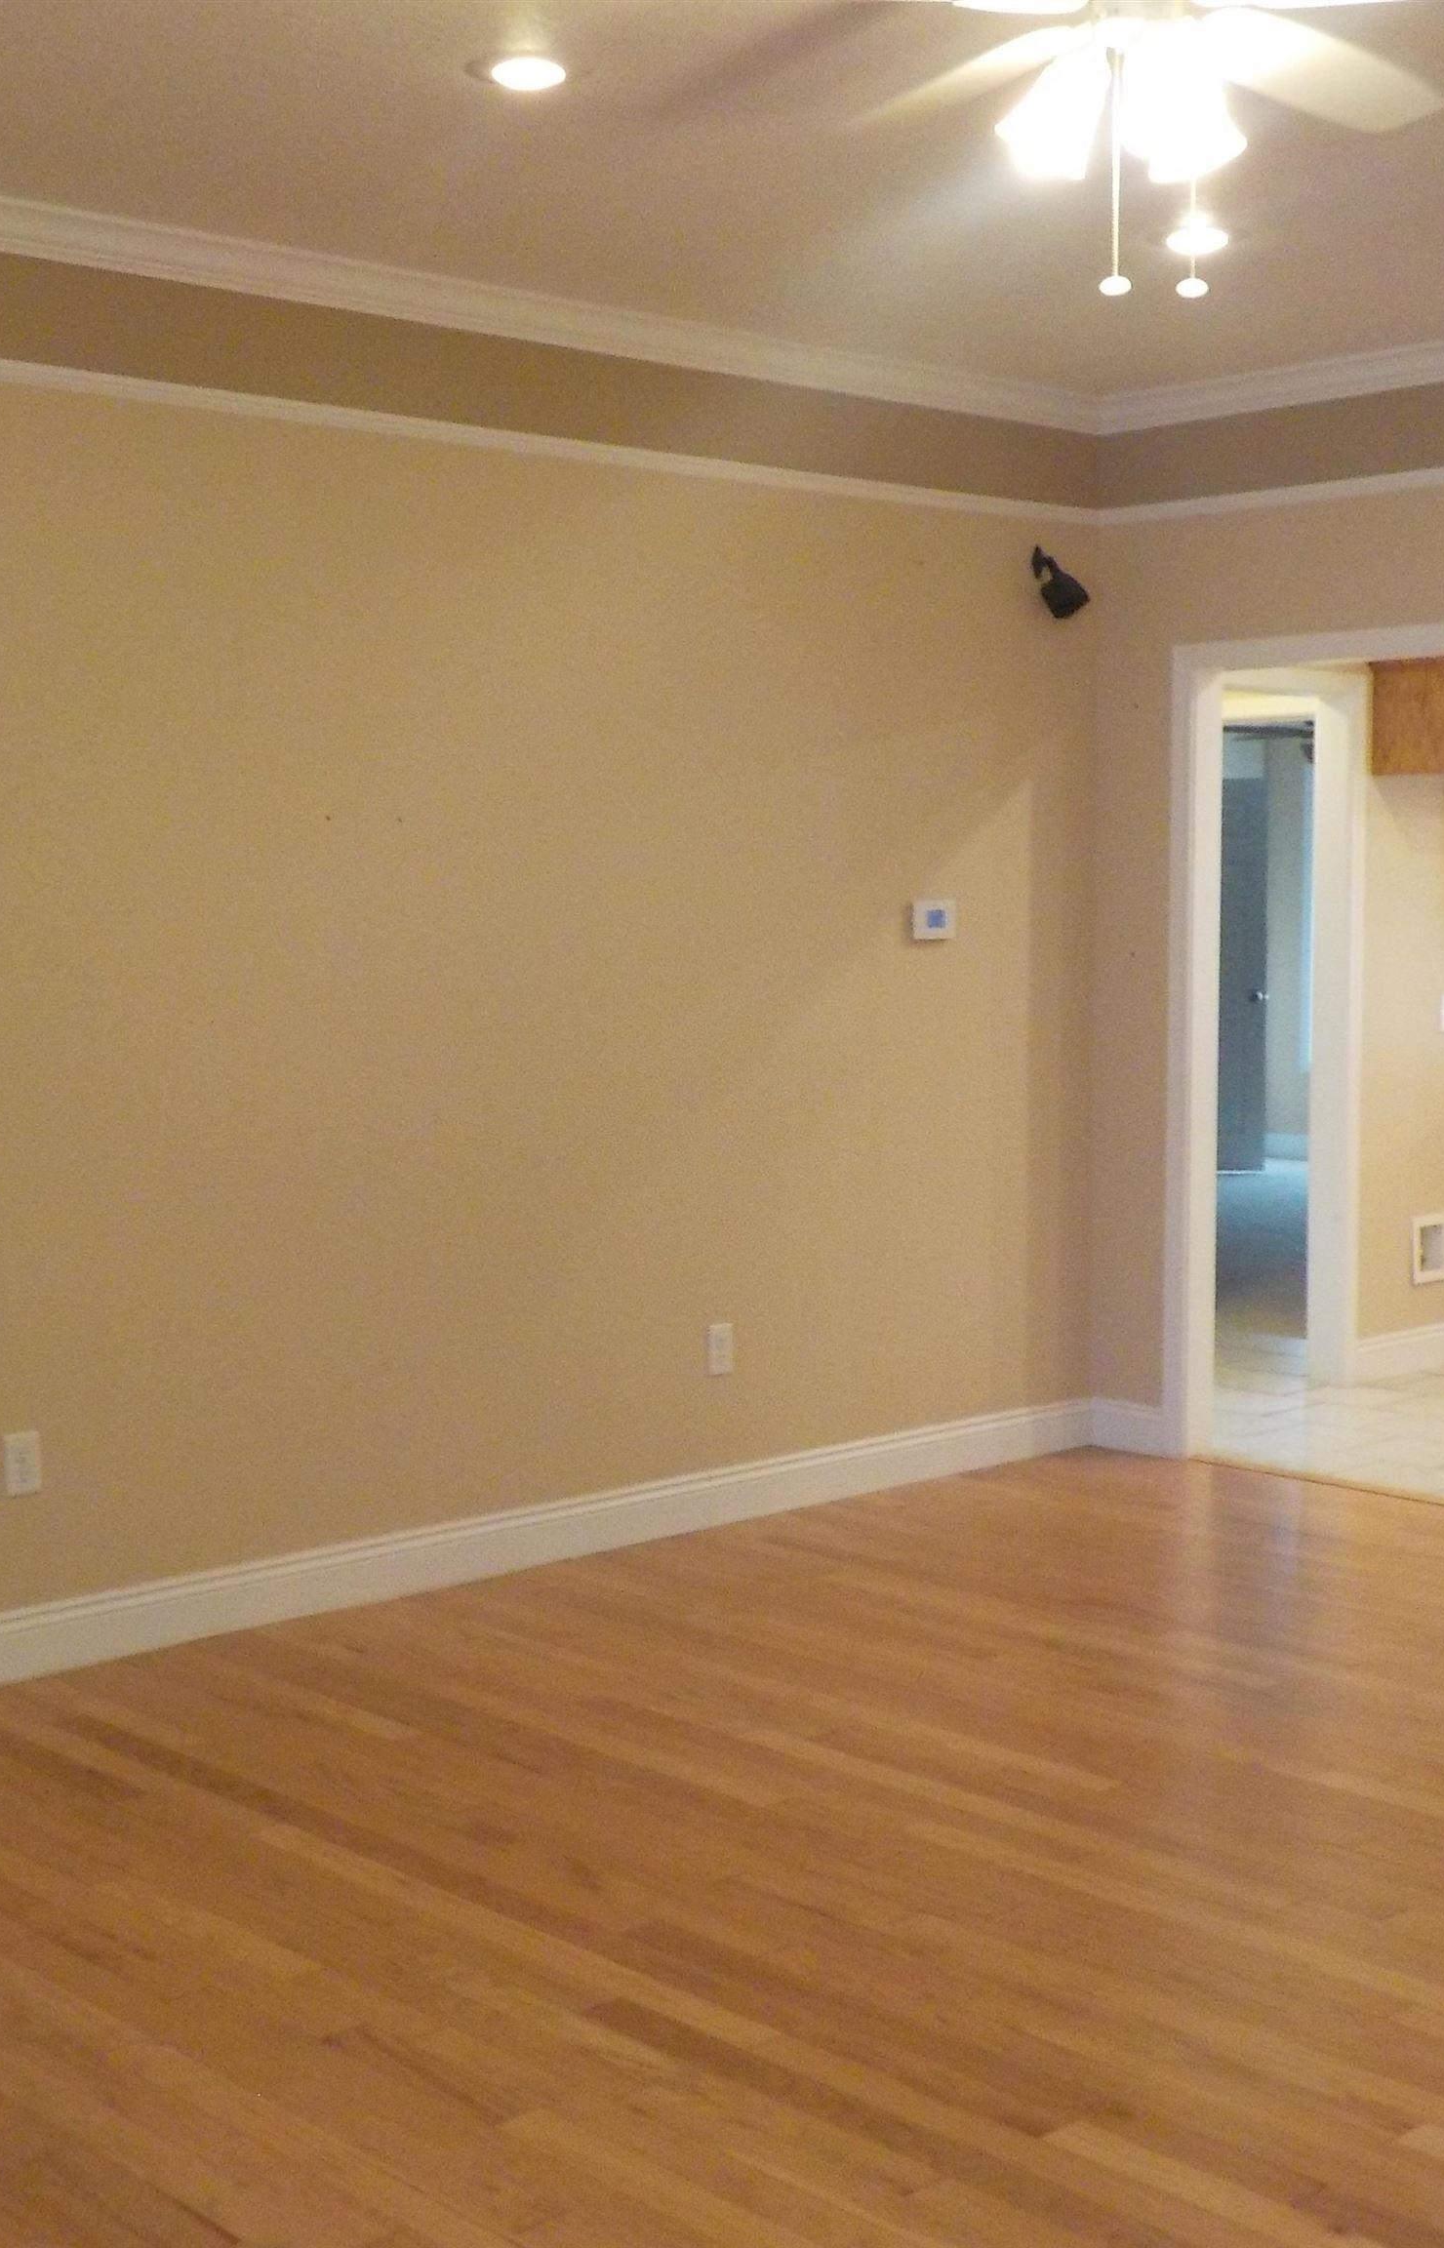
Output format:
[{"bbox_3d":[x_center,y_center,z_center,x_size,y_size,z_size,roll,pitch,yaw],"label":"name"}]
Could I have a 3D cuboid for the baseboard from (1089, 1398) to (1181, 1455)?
[{"bbox_3d":[1.071,0.805,6.856,0.245,0.129,0.018,5,7,44],"label":"baseboard"}]

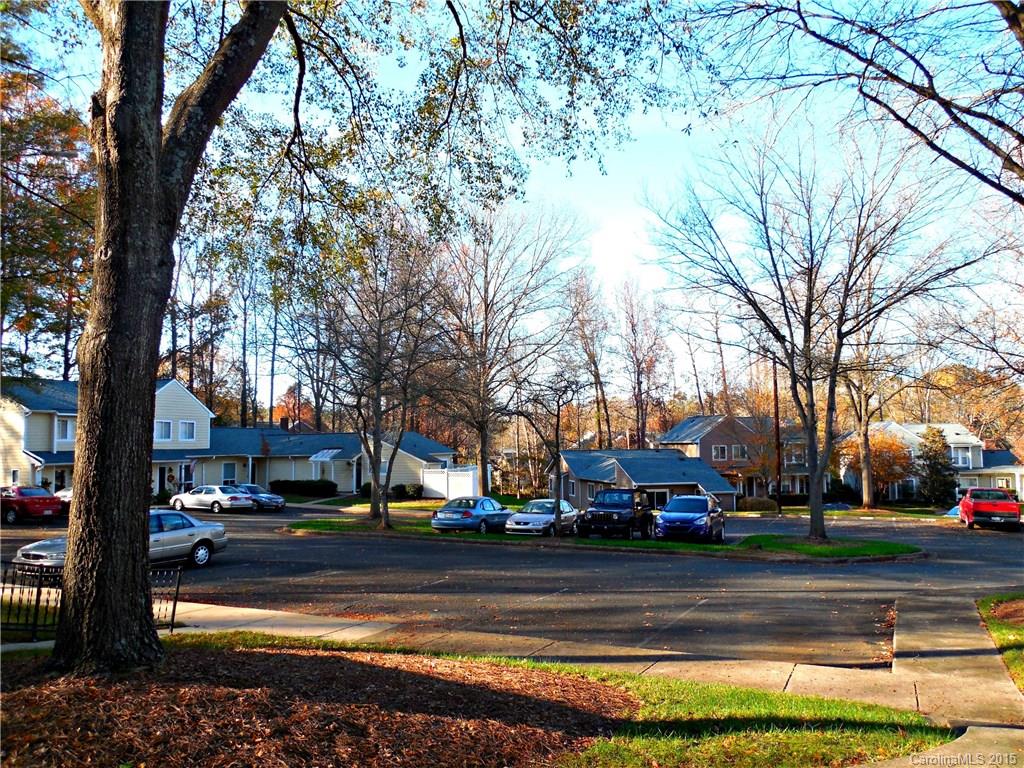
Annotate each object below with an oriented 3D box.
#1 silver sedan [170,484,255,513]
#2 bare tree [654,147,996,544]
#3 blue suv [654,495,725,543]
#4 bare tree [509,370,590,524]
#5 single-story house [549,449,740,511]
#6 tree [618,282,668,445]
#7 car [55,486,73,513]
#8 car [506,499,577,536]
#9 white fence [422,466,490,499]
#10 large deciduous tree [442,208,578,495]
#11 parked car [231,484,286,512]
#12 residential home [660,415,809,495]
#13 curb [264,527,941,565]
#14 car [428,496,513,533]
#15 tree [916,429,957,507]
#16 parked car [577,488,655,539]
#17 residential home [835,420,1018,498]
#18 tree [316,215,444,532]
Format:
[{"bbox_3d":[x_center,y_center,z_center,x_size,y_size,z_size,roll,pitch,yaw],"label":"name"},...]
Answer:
[{"bbox_3d":[-16.549,6.286,40.701,4.780,1.440,1.785,-3,-6,26],"label":"silver sedan"},{"bbox_3d":[11.350,-1.800,27.400,11.800,14.800,10.800,0,-4,0],"label":"bare tree"},{"bbox_3d":[6.430,4.810,26.350,1.830,1.660,4.400,-3,-7,24],"label":"blue suv"},{"bbox_3d":[1.406,2.495,27.316,2.900,6.250,2.900,0,-6,0],"label":"bare tree"},{"bbox_3d":[10.300,8.250,61.300,12.500,5.300,9.500,1,-5,-14],"label":"single-story house"},{"bbox_3d":[13.200,1.000,75.000,5.500,22.500,5.500,0,-4,0],"label":"tree"},{"bbox_3d":[-20.617,5.680,36.073,4.600,1.450,1.780,-4,-7,33],"label":"car"},{"bbox_3d":[1.315,5.368,29.682,1.730,1.400,4.500,-2,-6,22],"label":"car"},{"bbox_3d":[-3.850,6.772,49.701,3.900,2.000,2.400,-2,-6,22],"label":"white fence"},{"bbox_3d":[-0.206,-1.816,44.404,8.000,17.900,7.600,0,-6,0],"label":"large deciduous tree"},{"bbox_3d":[-15.835,6.918,45.373,4.600,1.450,1.770,-4,-7,37],"label":"parked car"},{"bbox_3d":[20.850,6.650,68.900,11.500,7.300,7.500,1,-5,-15],"label":"residential home"},{"bbox_3d":[0.900,5.550,25.500,24.000,0.280,4.200,-2,-5,23],"label":"curb"},{"bbox_3d":[-1.460,5.500,31.300,1.850,1.420,4.950,-3,-7,24],"label":"car"},{"bbox_3d":[28.194,5.381,49.278,3.000,5.500,3.000,0,-6,0],"label":"tree"},{"bbox_3d":[4.153,5.097,28.911,1.870,1.820,4.350,-3,-6,24],"label":"parked car"},{"bbox_3d":[36.600,7.100,65.800,12.800,7.200,7.500,0,-4,-3],"label":"residential home"},{"bbox_3d":[-5.750,-0.700,32.400,5.400,13.900,5.300,0,-4,0],"label":"tree"}]

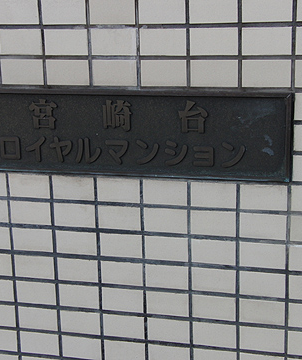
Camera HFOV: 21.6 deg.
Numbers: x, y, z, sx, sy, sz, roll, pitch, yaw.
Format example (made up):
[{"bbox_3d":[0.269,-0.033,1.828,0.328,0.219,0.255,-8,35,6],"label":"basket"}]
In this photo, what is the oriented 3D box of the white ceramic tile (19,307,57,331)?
[{"bbox_3d":[-0.289,0.351,2.023,0.108,0.061,0.010,3,15,15],"label":"white ceramic tile"}]

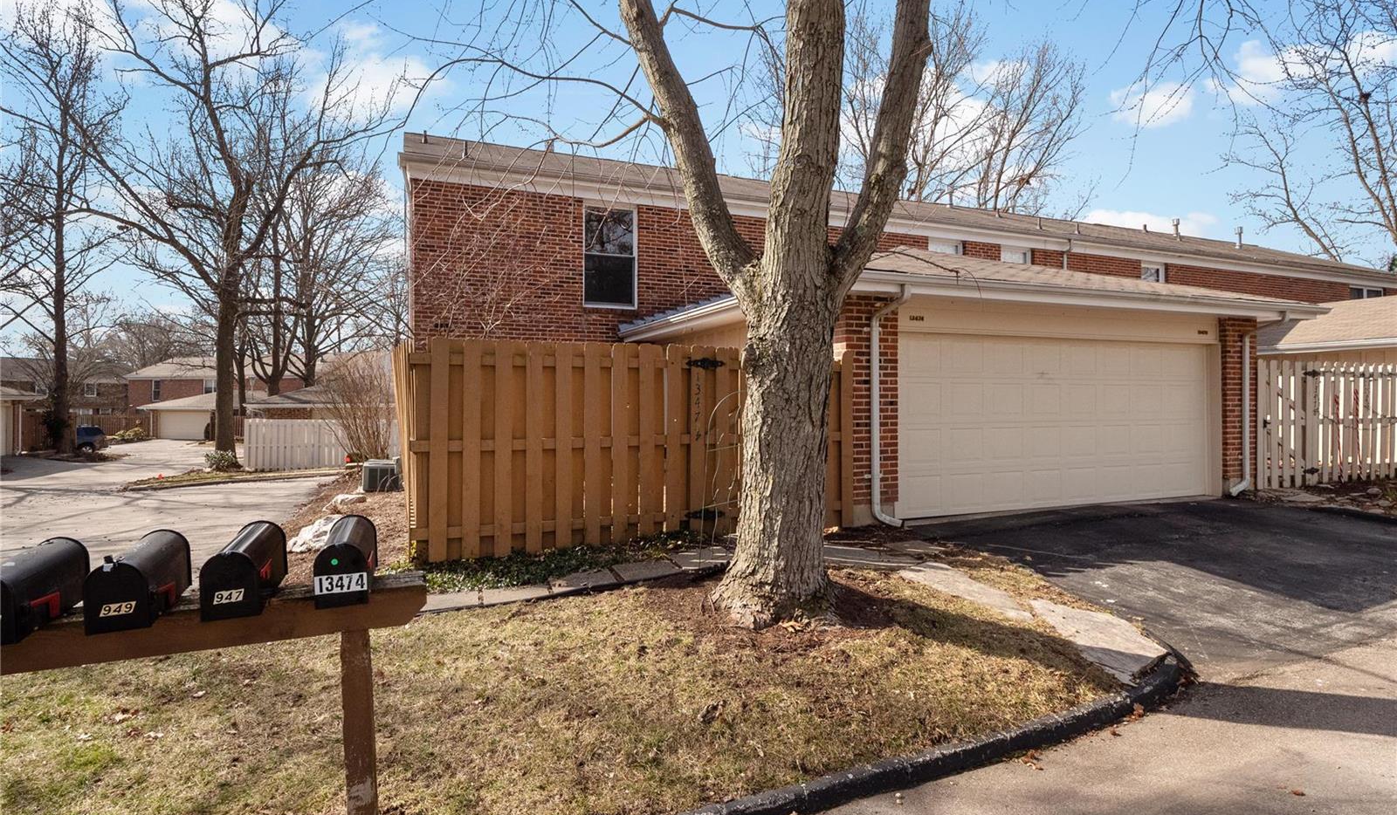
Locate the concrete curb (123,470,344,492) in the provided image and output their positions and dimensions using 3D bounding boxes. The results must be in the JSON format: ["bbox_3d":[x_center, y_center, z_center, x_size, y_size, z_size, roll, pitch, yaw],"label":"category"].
[{"bbox_3d":[-12.350,2.000,19.000,0.400,0.180,5.500,1,1,35],"label":"concrete curb"}]

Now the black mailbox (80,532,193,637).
[{"bbox_3d":[-1.986,0.605,2.498,0.172,0.228,0.492,-1,2,-23],"label":"black mailbox"}]

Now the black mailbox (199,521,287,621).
[{"bbox_3d":[-1.665,0.585,2.583,0.172,0.228,0.492,-1,3,-21],"label":"black mailbox"}]

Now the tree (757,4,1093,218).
[{"bbox_3d":[9.600,-7.600,31.000,13.000,18.800,11.000,0,1,0],"label":"tree"}]

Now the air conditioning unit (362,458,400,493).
[{"bbox_3d":[-6.330,1.360,14.000,0.680,0.590,0.680,0,1,-21],"label":"air conditioning unit"}]

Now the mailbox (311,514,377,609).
[{"bbox_3d":[-1.366,0.586,2.727,0.172,0.228,0.492,-1,2,-21],"label":"mailbox"}]

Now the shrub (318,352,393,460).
[{"bbox_3d":[-8.831,0.020,18.500,2.250,2.900,2.000,0,1,-18],"label":"shrub"}]

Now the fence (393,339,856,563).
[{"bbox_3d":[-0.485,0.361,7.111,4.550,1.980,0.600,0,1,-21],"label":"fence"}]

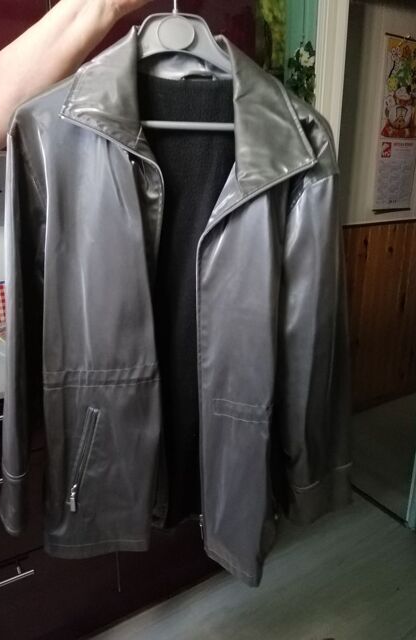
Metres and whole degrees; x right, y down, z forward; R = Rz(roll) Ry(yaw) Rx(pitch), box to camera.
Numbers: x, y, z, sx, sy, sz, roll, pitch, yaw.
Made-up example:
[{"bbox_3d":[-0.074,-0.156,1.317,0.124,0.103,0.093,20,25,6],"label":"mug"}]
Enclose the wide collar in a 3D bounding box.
[{"bbox_3d":[-0.023,-0.262,0.625,0.320,0.205,0.140,0,17,3],"label":"wide collar"}]

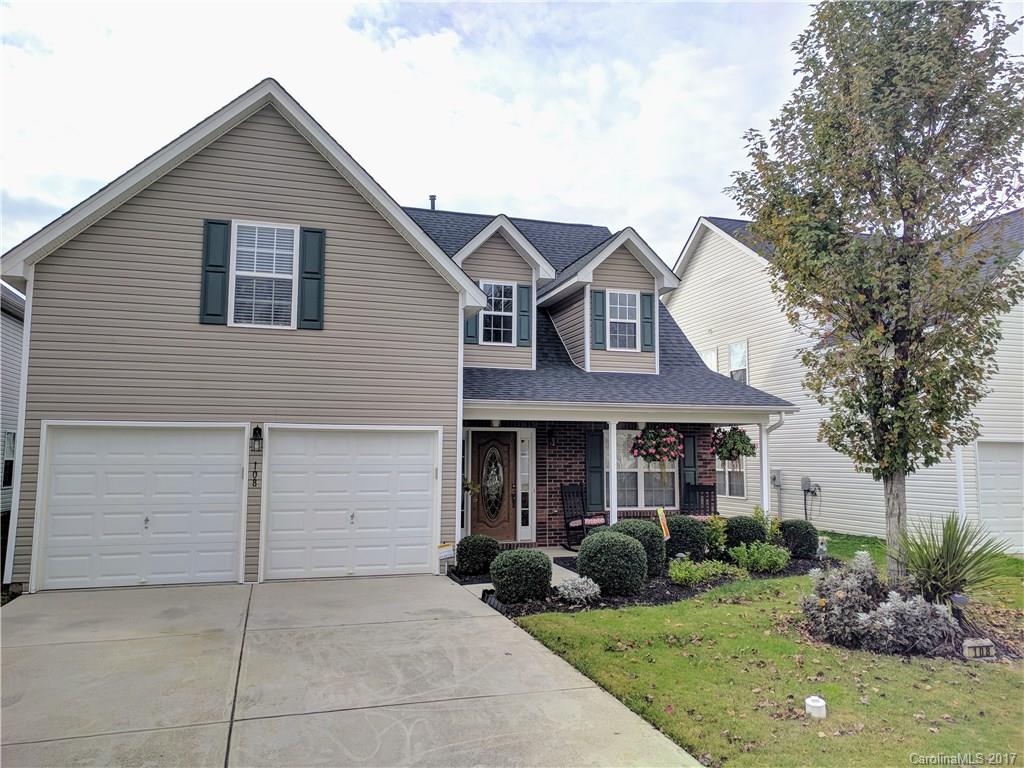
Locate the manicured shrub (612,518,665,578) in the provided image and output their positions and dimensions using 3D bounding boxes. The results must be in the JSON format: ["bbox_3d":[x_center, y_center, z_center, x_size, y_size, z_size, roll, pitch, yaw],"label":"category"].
[{"bbox_3d":[1.912,2.475,11.687,0.854,0.850,0.854,0,-6,0],"label":"manicured shrub"}]

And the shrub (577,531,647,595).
[{"bbox_3d":[1.316,2.345,10.192,0.920,0.769,0.920,0,-6,7],"label":"shrub"}]

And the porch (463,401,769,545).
[{"bbox_3d":[1.754,1.741,13.825,5.950,2.620,2.000,2,-7,-17],"label":"porch"}]

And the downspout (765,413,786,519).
[{"bbox_3d":[4.768,1.730,13.823,0.230,2.440,0.300,2,-7,-17],"label":"downspout"}]

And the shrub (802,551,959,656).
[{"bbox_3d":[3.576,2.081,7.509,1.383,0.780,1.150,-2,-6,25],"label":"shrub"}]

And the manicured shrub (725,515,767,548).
[{"bbox_3d":[4.103,2.681,13.526,0.722,0.762,0.722,-1,-6,17],"label":"manicured shrub"}]

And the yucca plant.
[{"bbox_3d":[5.085,2.051,8.942,1.135,1.056,1.135,-3,-6,29],"label":"yucca plant"}]

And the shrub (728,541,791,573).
[{"bbox_3d":[3.900,2.708,12.141,0.932,0.436,0.800,-1,-6,18],"label":"shrub"}]

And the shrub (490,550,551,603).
[{"bbox_3d":[0.107,2.349,9.484,0.741,0.607,0.741,0,-6,1],"label":"shrub"}]

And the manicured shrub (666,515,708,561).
[{"bbox_3d":[2.887,2.564,12.716,0.717,0.801,0.717,2,-7,-17],"label":"manicured shrub"}]

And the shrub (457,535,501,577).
[{"bbox_3d":[-0.505,2.581,11.611,0.663,0.605,0.663,0,-6,0],"label":"shrub"}]

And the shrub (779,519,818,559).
[{"bbox_3d":[5.073,2.718,13.566,0.636,0.680,0.636,2,-7,-17],"label":"shrub"}]

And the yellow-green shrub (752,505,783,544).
[{"bbox_3d":[4.565,2.614,13.764,0.525,0.906,0.525,-1,-6,18],"label":"yellow-green shrub"}]

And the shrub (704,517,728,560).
[{"bbox_3d":[3.588,2.694,13.504,0.457,0.726,0.457,-1,-6,15],"label":"shrub"}]

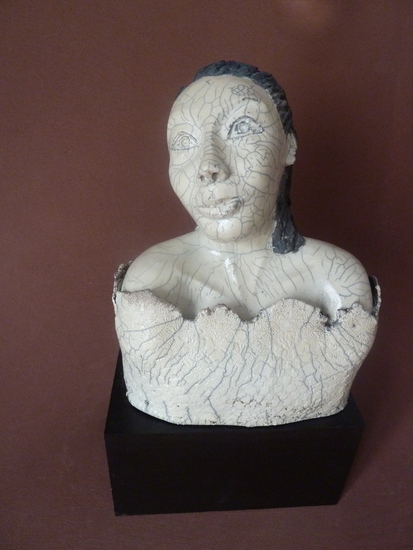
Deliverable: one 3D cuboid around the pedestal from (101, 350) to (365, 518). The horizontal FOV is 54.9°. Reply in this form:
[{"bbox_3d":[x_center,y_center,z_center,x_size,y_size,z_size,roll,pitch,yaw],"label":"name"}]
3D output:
[{"bbox_3d":[0.033,0.240,0.658,0.350,0.188,0.189,0,30,-5],"label":"pedestal"}]

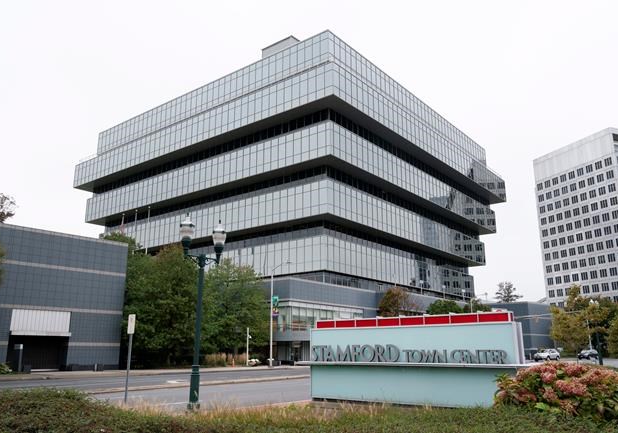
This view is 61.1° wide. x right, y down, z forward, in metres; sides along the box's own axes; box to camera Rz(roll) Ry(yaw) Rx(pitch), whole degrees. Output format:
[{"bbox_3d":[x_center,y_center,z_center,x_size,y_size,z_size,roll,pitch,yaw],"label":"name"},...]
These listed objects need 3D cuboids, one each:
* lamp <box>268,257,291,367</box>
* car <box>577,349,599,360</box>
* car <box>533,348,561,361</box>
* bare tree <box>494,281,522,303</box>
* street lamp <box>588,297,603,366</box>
[{"bbox_3d":[-2.313,8.051,43.750,2.500,8.850,0.450,-13,-20,43],"label":"lamp"},{"bbox_3d":[44.198,21.870,82.707,4.700,1.480,1.820,12,-18,-39],"label":"car"},{"bbox_3d":[34.347,19.977,75.440,4.550,1.620,1.850,12,-18,-39],"label":"car"},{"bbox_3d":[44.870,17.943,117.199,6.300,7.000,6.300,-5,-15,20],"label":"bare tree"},{"bbox_3d":[24.906,9.984,45.255,1.400,5.820,0.450,12,-18,-39],"label":"street lamp"}]

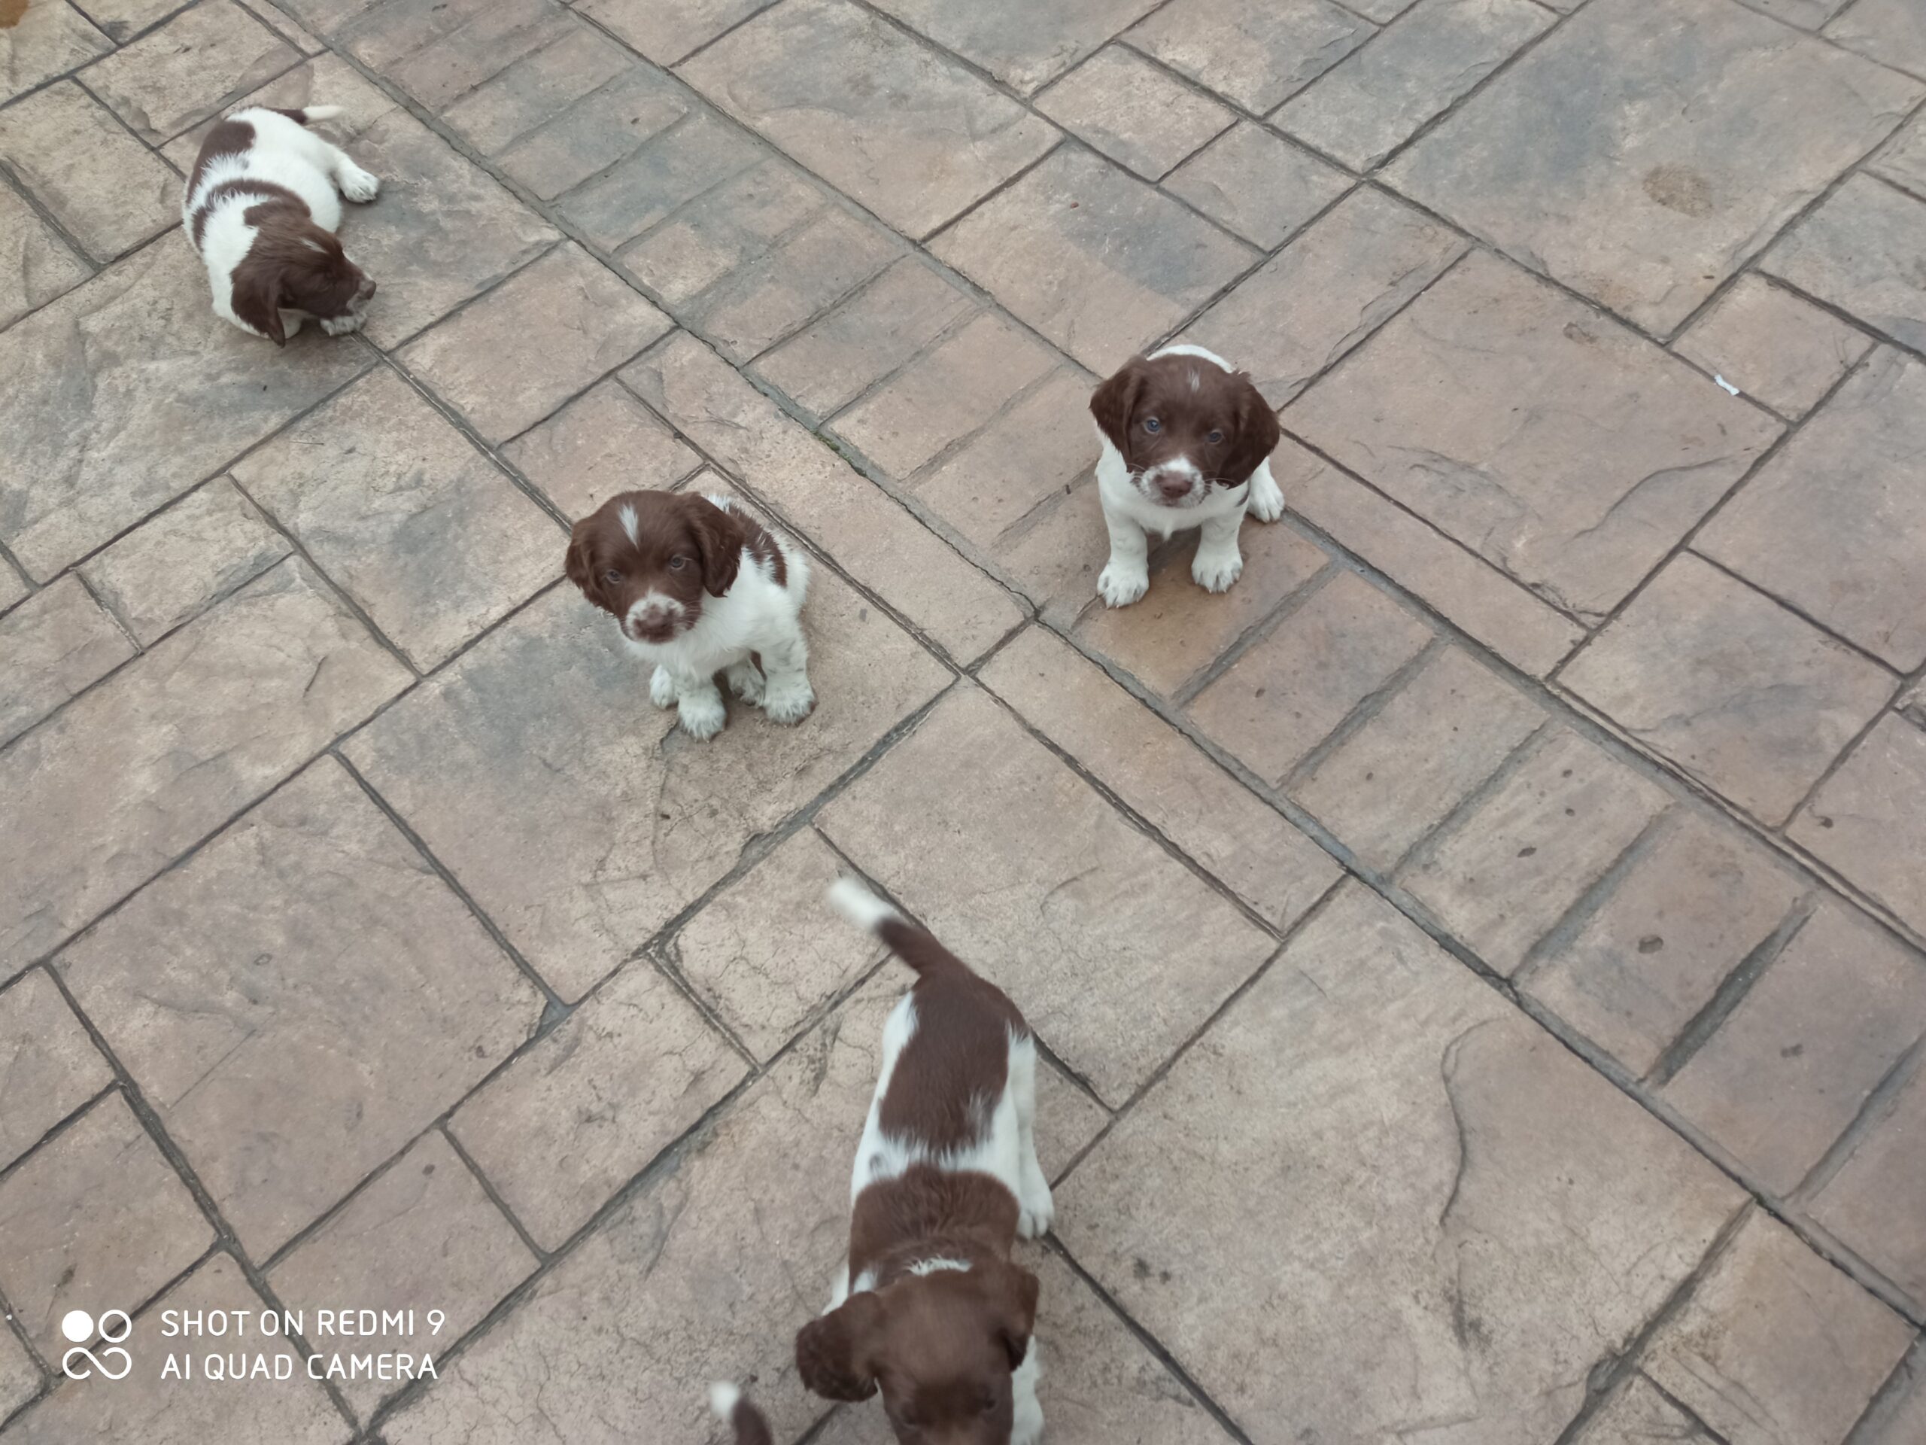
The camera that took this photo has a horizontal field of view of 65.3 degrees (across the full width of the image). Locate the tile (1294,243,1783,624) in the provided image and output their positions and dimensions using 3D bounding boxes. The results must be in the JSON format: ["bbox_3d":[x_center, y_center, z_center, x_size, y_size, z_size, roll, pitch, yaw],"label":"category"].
[{"bbox_3d":[0.536,-0.274,1.435,0.315,0.030,0.344,-41,65,-19],"label":"tile"}]

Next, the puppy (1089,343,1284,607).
[{"bbox_3d":[0.196,-0.239,1.273,0.178,0.249,0.209,1,59,4],"label":"puppy"}]

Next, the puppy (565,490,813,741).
[{"bbox_3d":[-0.206,-0.112,1.227,0.163,0.244,0.194,8,60,9],"label":"puppy"}]

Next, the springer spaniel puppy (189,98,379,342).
[{"bbox_3d":[-0.708,-0.537,1.587,0.209,0.127,0.290,-14,59,-5],"label":"springer spaniel puppy"}]

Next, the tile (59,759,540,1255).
[{"bbox_3d":[-0.527,0.220,1.208,0.268,0.030,0.327,-41,65,-19],"label":"tile"}]

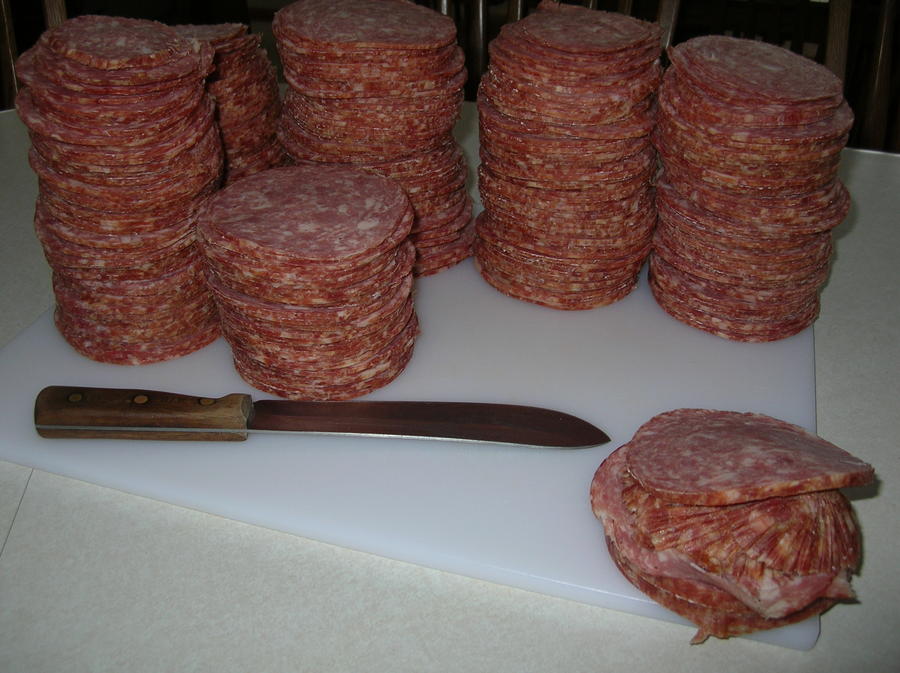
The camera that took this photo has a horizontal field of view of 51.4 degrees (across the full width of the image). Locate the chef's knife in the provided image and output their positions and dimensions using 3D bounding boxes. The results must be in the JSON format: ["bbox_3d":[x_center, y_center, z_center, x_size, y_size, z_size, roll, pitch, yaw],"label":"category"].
[{"bbox_3d":[-0.073,0.046,0.536,0.326,0.020,0.037,2,34,2],"label":"chef's knife"}]

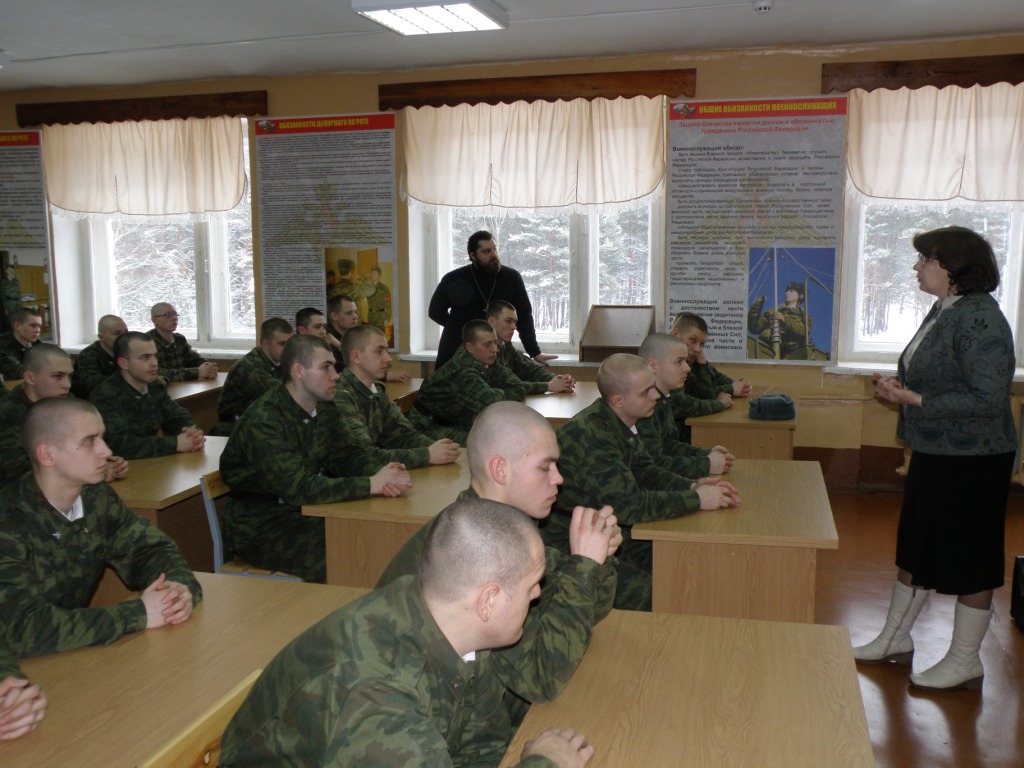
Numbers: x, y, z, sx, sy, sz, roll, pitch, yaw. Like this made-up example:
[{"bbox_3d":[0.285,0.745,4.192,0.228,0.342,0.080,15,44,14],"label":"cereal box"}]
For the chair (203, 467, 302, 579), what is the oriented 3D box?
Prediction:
[{"bbox_3d":[-0.849,0.705,3.680,0.460,0.810,0.400,2,9,14],"label":"chair"}]

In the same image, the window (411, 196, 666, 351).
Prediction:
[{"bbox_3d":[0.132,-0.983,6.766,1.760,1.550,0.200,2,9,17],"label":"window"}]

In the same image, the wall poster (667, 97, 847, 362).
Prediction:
[{"bbox_3d":[1.559,-0.974,6.317,1.100,1.690,0.030,2,9,14],"label":"wall poster"}]

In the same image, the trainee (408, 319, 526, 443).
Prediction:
[{"bbox_3d":[-0.245,0.234,5.631,0.780,1.240,0.520,3,9,21],"label":"trainee"}]

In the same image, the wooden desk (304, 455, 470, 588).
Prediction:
[{"bbox_3d":[-0.275,0.723,3.741,0.605,0.750,1.050,2,9,14],"label":"wooden desk"}]

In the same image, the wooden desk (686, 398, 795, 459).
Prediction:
[{"bbox_3d":[1.229,0.476,5.252,0.510,0.760,1.170,2,9,14],"label":"wooden desk"}]

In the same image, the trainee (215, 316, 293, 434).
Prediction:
[{"bbox_3d":[-1.319,0.220,5.449,0.700,1.230,0.520,2,9,14],"label":"trainee"}]

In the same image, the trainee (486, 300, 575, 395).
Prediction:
[{"bbox_3d":[-0.005,0.134,6.107,0.780,1.300,0.500,3,9,20],"label":"trainee"}]

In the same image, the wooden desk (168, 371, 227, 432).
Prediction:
[{"bbox_3d":[-2.104,0.366,6.451,0.580,0.750,1.250,2,9,14],"label":"wooden desk"}]

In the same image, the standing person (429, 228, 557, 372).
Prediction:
[{"bbox_3d":[-0.144,-0.159,6.389,0.780,1.680,0.480,-3,9,-18],"label":"standing person"}]

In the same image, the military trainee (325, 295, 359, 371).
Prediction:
[{"bbox_3d":[-0.943,0.088,6.093,0.680,1.290,0.520,2,9,14],"label":"military trainee"}]

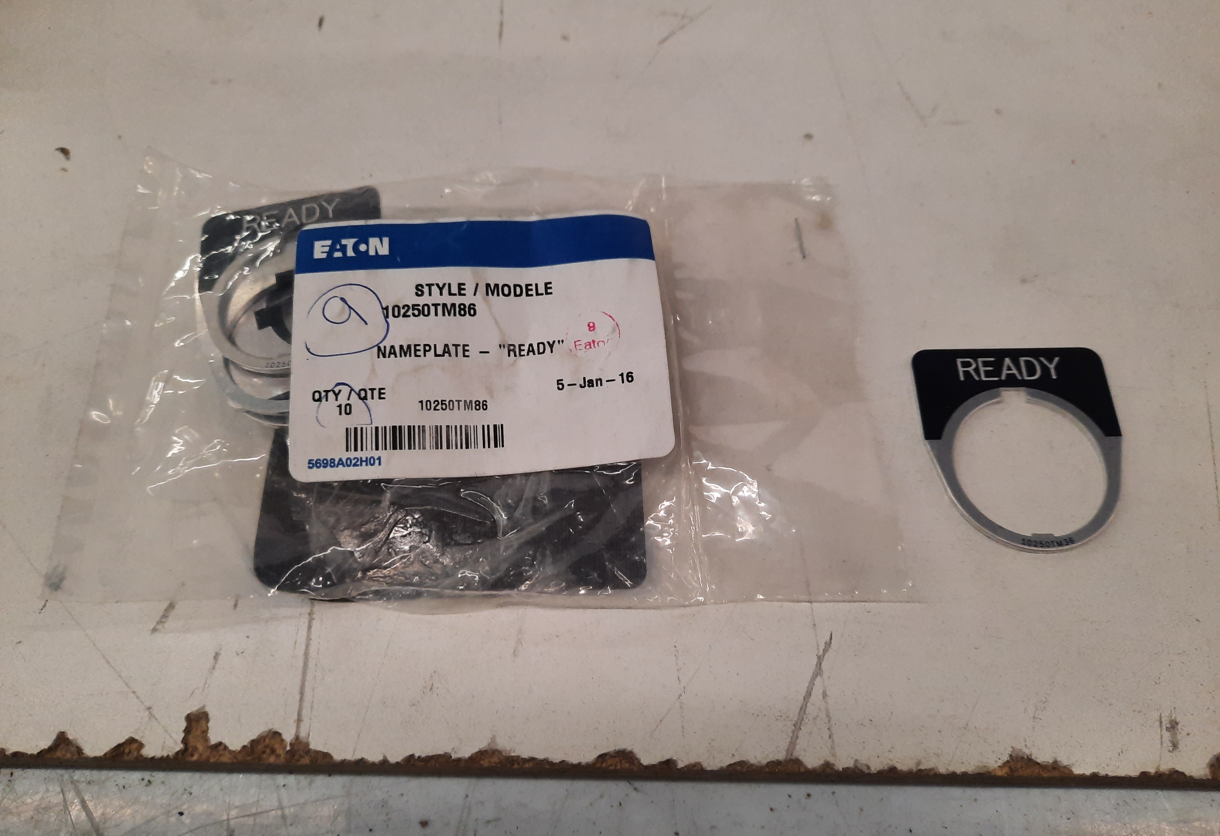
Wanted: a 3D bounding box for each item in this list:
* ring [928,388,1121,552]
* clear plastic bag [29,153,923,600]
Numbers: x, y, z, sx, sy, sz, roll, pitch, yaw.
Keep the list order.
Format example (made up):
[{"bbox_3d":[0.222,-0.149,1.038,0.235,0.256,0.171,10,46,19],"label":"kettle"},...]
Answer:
[{"bbox_3d":[0.083,0.010,0.175,0.038,0.002,0.034,-1,67,2],"label":"ring"},{"bbox_3d":[-0.027,-0.013,0.183,0.169,0.012,0.103,-1,67,2],"label":"clear plastic bag"}]

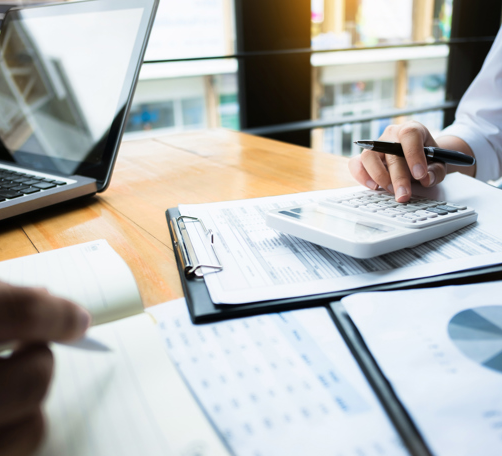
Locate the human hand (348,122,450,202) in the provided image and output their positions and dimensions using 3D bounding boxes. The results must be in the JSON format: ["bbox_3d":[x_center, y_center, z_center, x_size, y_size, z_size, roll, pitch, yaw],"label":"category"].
[{"bbox_3d":[0.140,-0.067,0.478,0.078,0.070,0.110,13,25,38],"label":"human hand"}]

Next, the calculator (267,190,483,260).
[{"bbox_3d":[0.099,-0.009,0.420,0.143,0.022,0.103,-12,21,-36],"label":"calculator"}]

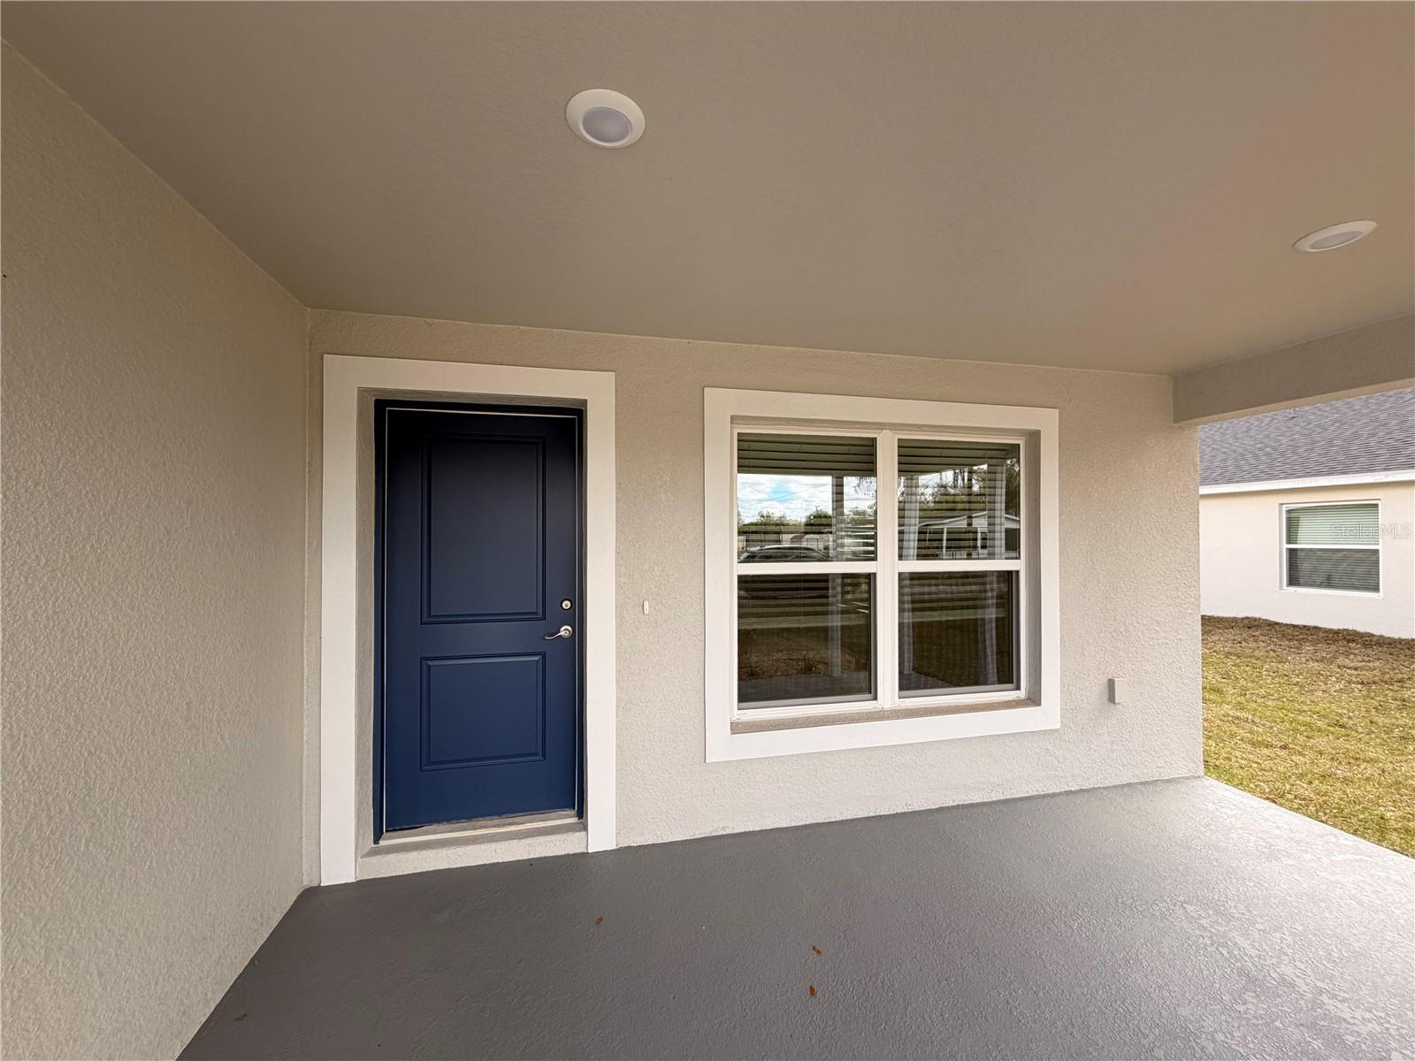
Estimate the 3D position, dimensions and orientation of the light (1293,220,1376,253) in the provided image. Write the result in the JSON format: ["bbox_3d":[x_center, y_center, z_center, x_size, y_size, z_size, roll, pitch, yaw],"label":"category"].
[{"bbox_3d":[2.079,-0.967,1.896,0.188,0.027,0.188,0,-1,-13],"label":"light"}]

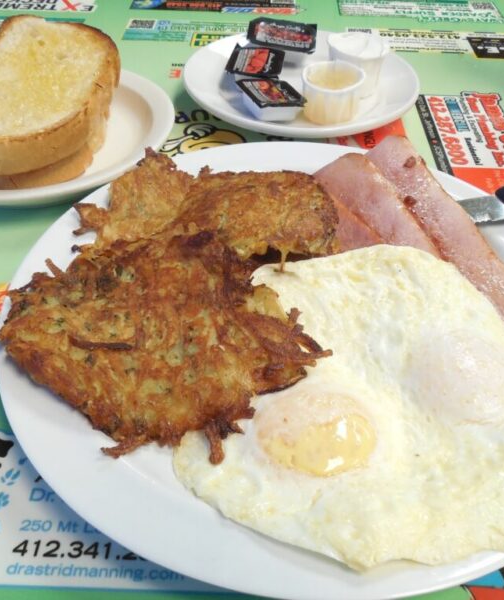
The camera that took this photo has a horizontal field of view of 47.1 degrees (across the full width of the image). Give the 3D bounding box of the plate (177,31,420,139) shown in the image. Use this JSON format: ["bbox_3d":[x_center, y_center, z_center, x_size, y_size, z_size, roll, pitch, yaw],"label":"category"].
[{"bbox_3d":[0.036,-0.156,0.424,0.170,0.020,0.170,1,45,-1],"label":"plate"}]

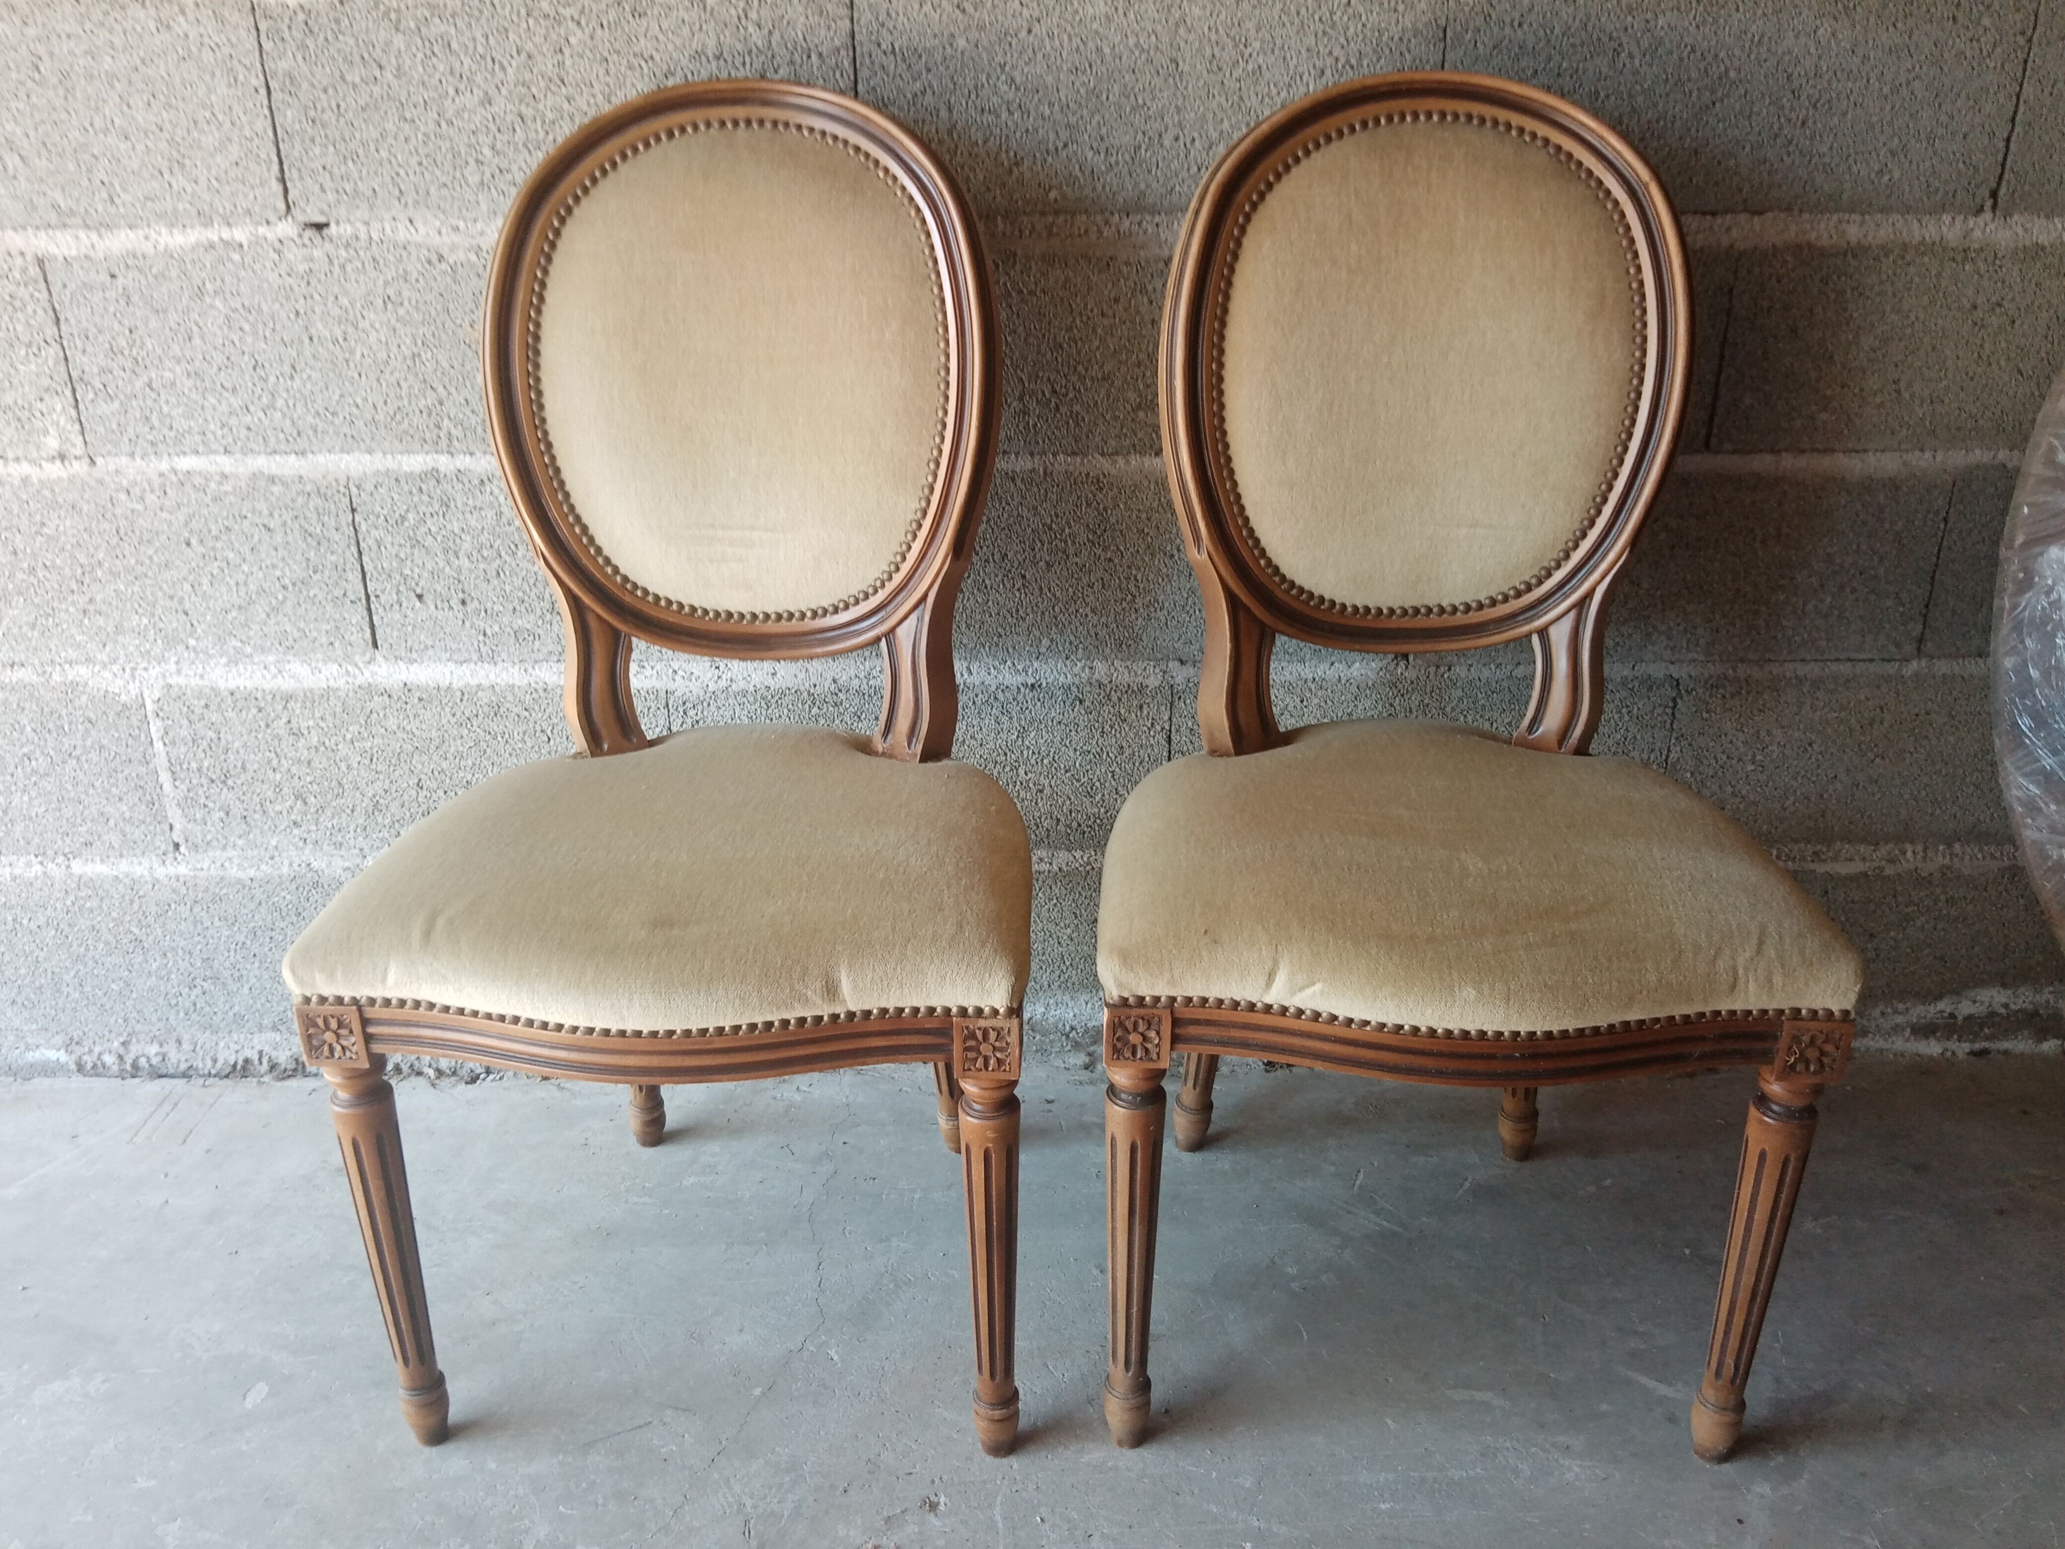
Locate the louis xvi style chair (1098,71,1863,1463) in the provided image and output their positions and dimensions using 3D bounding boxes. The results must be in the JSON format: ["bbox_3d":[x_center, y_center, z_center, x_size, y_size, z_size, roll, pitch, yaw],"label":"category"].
[{"bbox_3d":[0.301,-0.013,1.176,0.500,0.968,0.500,1,22,3],"label":"louis xvi style chair"}]

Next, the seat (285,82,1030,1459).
[{"bbox_3d":[-0.238,-0.013,1.185,0.490,0.968,0.495,1,22,3],"label":"seat"}]

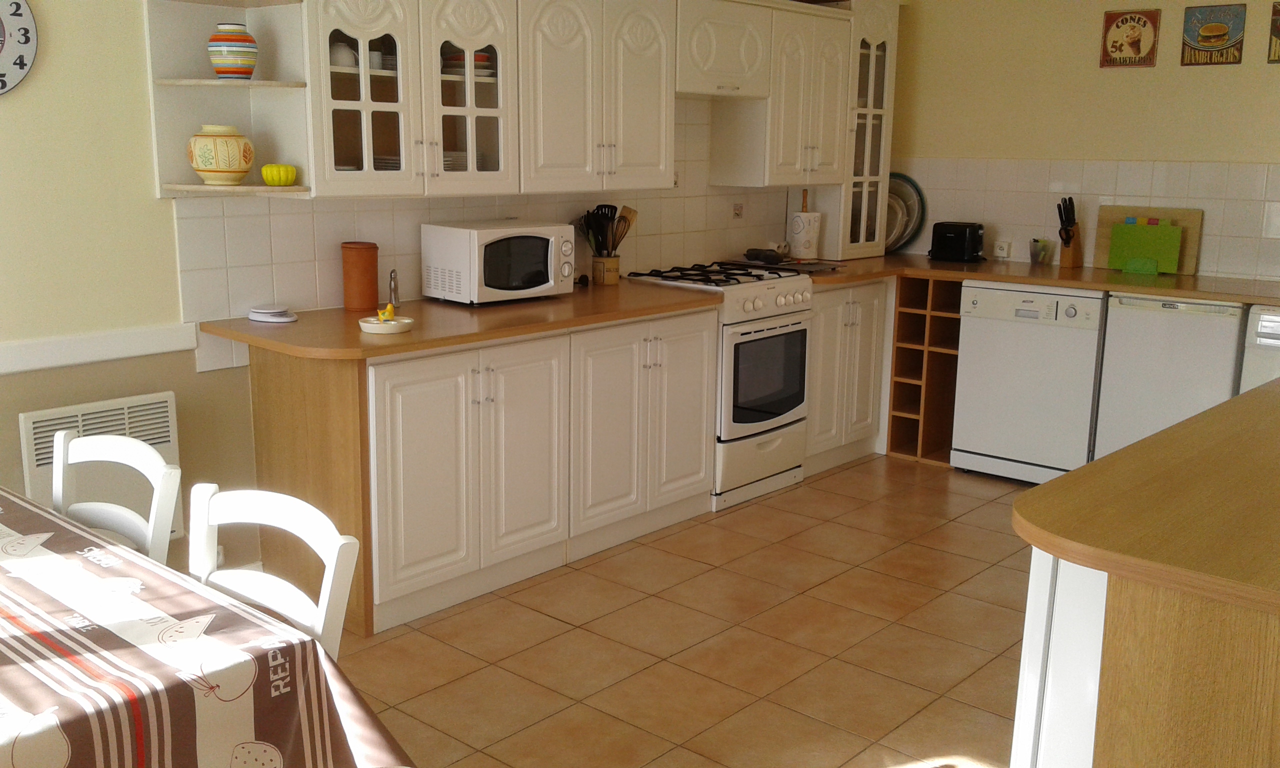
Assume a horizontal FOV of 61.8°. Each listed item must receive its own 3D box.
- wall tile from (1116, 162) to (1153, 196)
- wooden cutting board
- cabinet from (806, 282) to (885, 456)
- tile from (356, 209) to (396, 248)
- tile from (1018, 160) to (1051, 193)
[{"bbox_3d":[2.211,-0.917,4.784,0.151,0.151,0.010,11,16,42],"label":"wall tile"},{"bbox_3d":[2.319,-0.658,4.894,0.430,0.292,0.020,11,4,38],"label":"wooden cutting board"},{"bbox_3d":[0.733,-0.116,5.047,0.580,0.730,0.595,12,17,42],"label":"cabinet"},{"bbox_3d":[-0.895,-0.509,3.621,0.010,0.155,0.149,11,15,43],"label":"tile"},{"bbox_3d":[1.916,-1.014,5.208,0.154,0.154,0.010,11,16,38],"label":"tile"}]

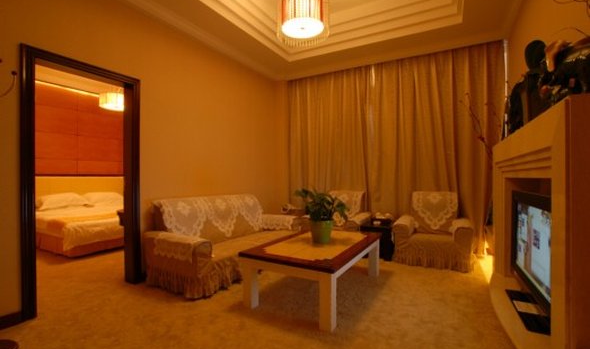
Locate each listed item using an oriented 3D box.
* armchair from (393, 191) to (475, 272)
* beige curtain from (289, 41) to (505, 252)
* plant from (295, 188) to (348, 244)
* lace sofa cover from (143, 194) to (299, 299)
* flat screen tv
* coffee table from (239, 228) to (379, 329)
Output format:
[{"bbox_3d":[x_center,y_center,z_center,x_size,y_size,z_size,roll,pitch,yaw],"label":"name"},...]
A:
[{"bbox_3d":[1.833,0.685,3.467,0.847,0.887,0.785,0,1,31],"label":"armchair"},{"bbox_3d":[1.323,-0.358,4.299,3.366,2.917,0.204,0,1,31],"label":"beige curtain"},{"bbox_3d":[0.271,0.421,2.663,0.479,0.535,0.479,0,0,0],"label":"plant"},{"bbox_3d":[-0.748,0.697,3.298,0.867,0.857,1.867,0,1,31],"label":"lace sofa cover"},{"bbox_3d":[1.598,0.461,1.743,0.102,0.627,1.081,0,1,31],"label":"flat screen tv"},{"bbox_3d":[0.248,0.910,2.680,0.908,0.444,1.346,0,1,31],"label":"coffee table"}]

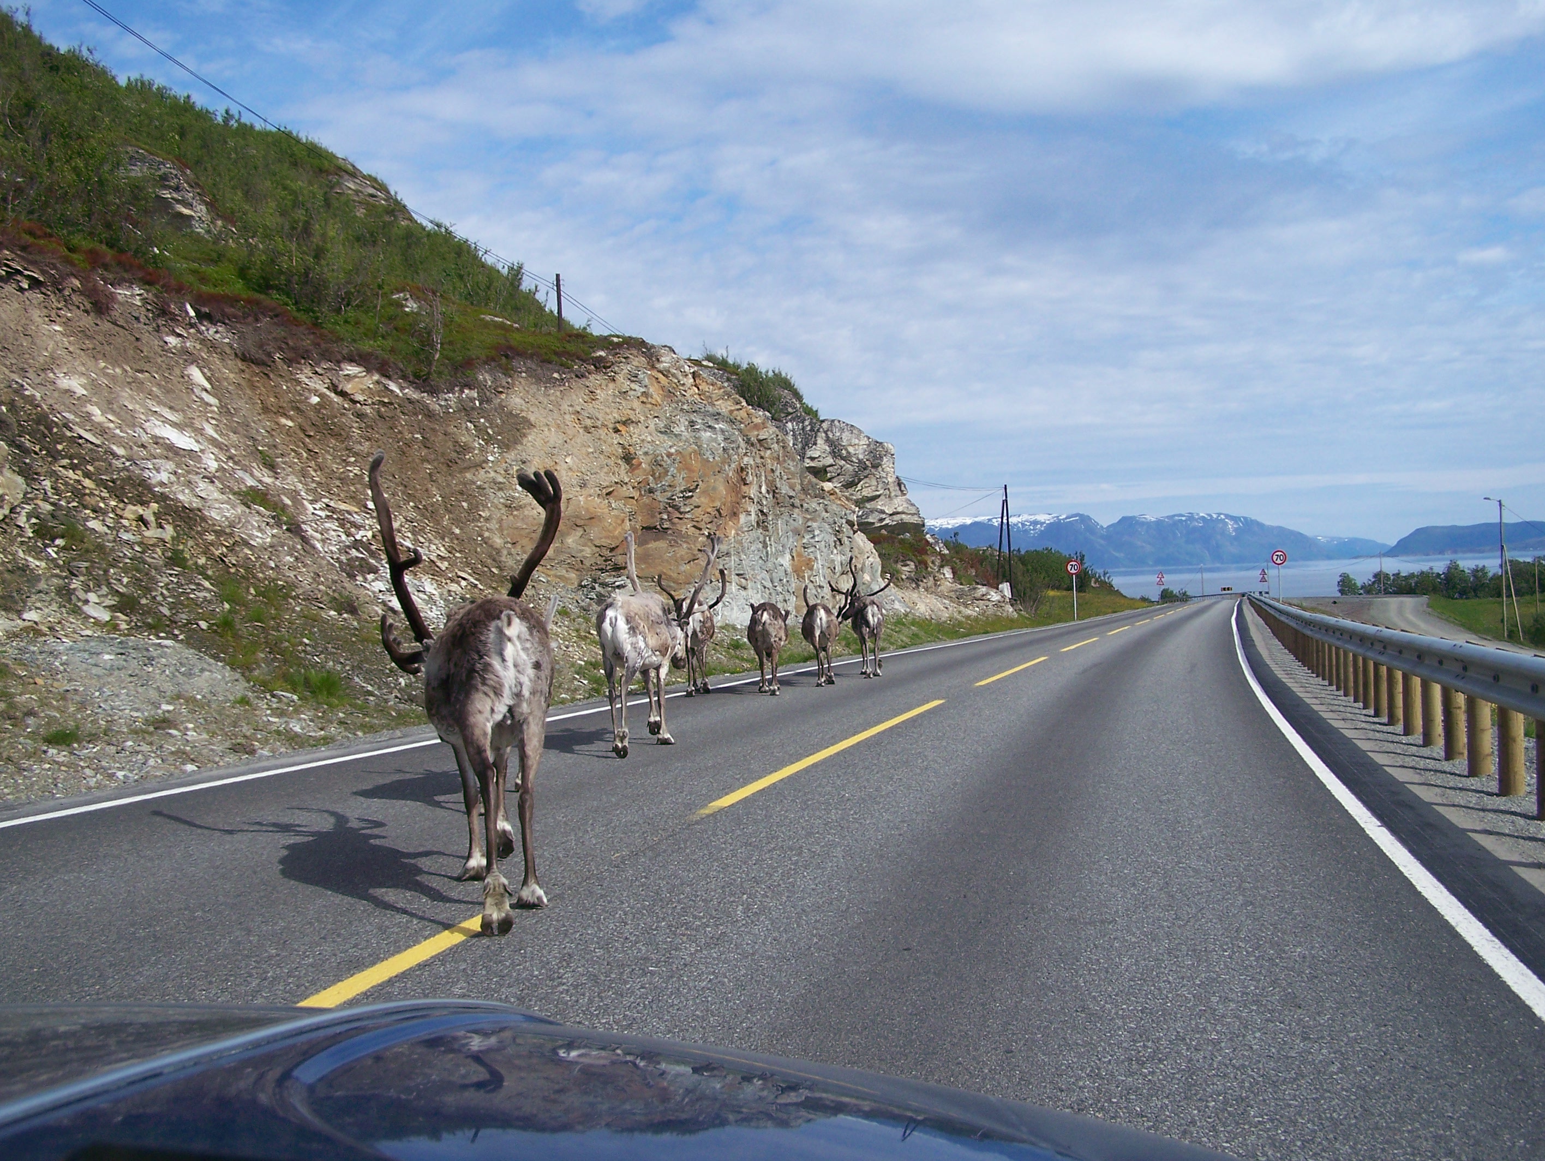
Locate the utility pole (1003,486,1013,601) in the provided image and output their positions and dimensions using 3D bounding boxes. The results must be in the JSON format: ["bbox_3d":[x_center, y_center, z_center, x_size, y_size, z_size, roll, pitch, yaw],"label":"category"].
[{"bbox_3d":[17.421,-2.777,125.000,0.300,8.501,0.300,-3,0,0],"label":"utility pole"}]

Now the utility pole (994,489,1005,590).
[{"bbox_3d":[16.807,-2.711,125.000,0.300,7.481,0.300,4,0,0],"label":"utility pole"}]

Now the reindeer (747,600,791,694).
[{"bbox_3d":[-0.019,0.746,19.596,0.470,1.050,1.600,-2,0,4],"label":"reindeer"}]

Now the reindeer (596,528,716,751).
[{"bbox_3d":[-0.849,0.427,12.526,0.680,1.560,1.620,-2,0,16],"label":"reindeer"}]

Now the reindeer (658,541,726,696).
[{"bbox_3d":[-0.874,0.596,19.497,0.660,1.370,1.600,-2,0,-3],"label":"reindeer"}]

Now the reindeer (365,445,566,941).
[{"bbox_3d":[-1.083,0.331,6.422,0.740,1.630,1.680,-2,0,-11],"label":"reindeer"}]

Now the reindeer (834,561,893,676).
[{"bbox_3d":[1.215,0.525,23.770,0.740,1.550,1.550,-2,0,-3],"label":"reindeer"}]

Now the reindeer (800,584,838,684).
[{"bbox_3d":[0.637,0.674,21.595,0.500,1.220,1.600,-2,0,5],"label":"reindeer"}]

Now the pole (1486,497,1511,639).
[{"bbox_3d":[41.007,-0.668,96.000,1.100,7.993,0.300,-2,0,0],"label":"pole"}]

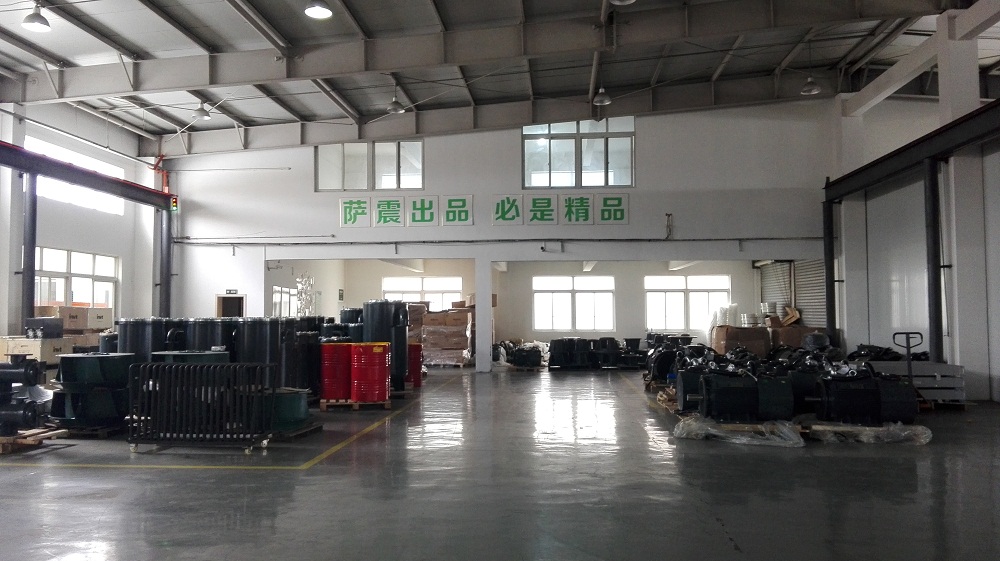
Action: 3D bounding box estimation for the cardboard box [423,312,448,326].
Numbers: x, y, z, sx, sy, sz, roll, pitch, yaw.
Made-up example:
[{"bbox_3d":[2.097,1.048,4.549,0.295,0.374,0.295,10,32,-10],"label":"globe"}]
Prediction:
[{"bbox_3d":[-1.828,1.125,20.658,0.712,0.370,0.500,0,-3,5],"label":"cardboard box"}]

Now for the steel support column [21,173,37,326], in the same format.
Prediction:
[{"bbox_3d":[-9.198,0.018,13.973,0.220,4.252,0.220,0,-3,5],"label":"steel support column"}]

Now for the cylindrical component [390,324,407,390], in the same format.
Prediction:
[{"bbox_3d":[-1.806,1.397,12.940,0.320,1.202,0.320,0,-3,0],"label":"cylindrical component"}]

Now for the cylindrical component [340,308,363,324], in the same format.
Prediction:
[{"bbox_3d":[-3.154,1.348,15.285,0.500,1.477,0.500,0,-3,0],"label":"cylindrical component"}]

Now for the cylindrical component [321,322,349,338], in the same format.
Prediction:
[{"bbox_3d":[-3.134,1.419,13.579,0.530,1.160,0.530,0,-3,0],"label":"cylindrical component"}]

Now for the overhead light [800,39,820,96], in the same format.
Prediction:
[{"bbox_3d":[6.310,-4.314,14.539,0.400,1.104,0.400,0,-3,5],"label":"overhead light"}]

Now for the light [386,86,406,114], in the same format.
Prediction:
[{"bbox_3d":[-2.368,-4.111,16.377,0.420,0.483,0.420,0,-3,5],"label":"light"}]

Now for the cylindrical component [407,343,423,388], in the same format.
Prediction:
[{"bbox_3d":[-1.875,1.724,14.536,0.580,0.880,0.580,0,-3,0],"label":"cylindrical component"}]

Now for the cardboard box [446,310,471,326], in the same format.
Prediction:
[{"bbox_3d":[-1.166,1.100,20.507,0.656,0.429,0.540,0,-3,5],"label":"cardboard box"}]

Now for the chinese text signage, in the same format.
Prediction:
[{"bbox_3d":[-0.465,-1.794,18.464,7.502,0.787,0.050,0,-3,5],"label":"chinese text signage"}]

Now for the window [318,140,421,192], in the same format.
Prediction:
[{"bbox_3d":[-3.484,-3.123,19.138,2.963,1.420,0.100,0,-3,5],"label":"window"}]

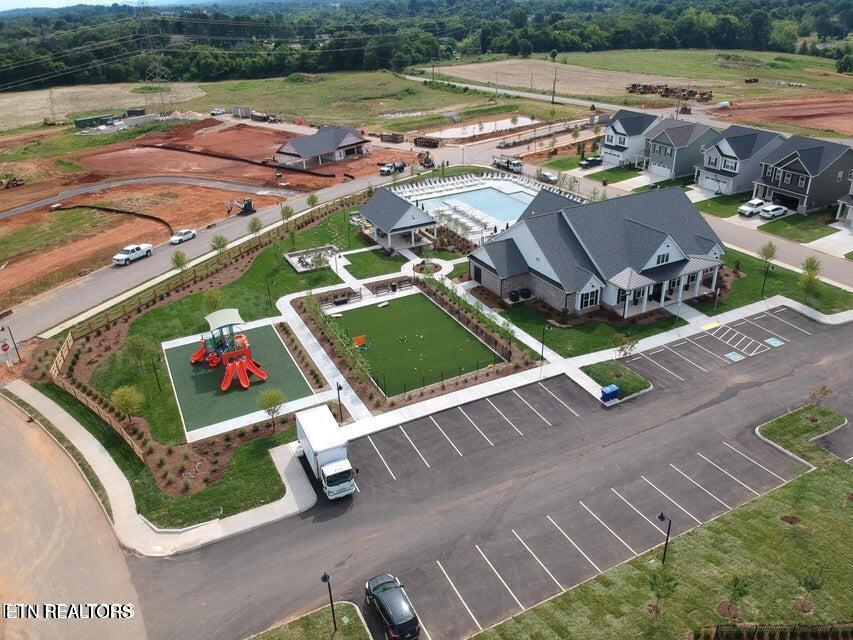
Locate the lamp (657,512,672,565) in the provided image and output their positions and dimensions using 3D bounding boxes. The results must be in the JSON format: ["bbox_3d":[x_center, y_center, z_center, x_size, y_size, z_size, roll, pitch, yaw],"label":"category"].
[{"bbox_3d":[13.960,12.889,36.520,0.420,3.750,0.920,-14,29,-22],"label":"lamp"}]

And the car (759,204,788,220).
[{"bbox_3d":[53.439,-16.546,94.883,4.600,1.620,1.850,-16,30,-26],"label":"car"}]

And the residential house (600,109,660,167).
[{"bbox_3d":[45.316,-40.079,134.137,16.000,9.100,10.700,-14,29,-22],"label":"residential house"}]

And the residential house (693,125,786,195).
[{"bbox_3d":[57.278,-29.458,112.014,16.100,9.100,10.700,-14,29,-22],"label":"residential house"}]

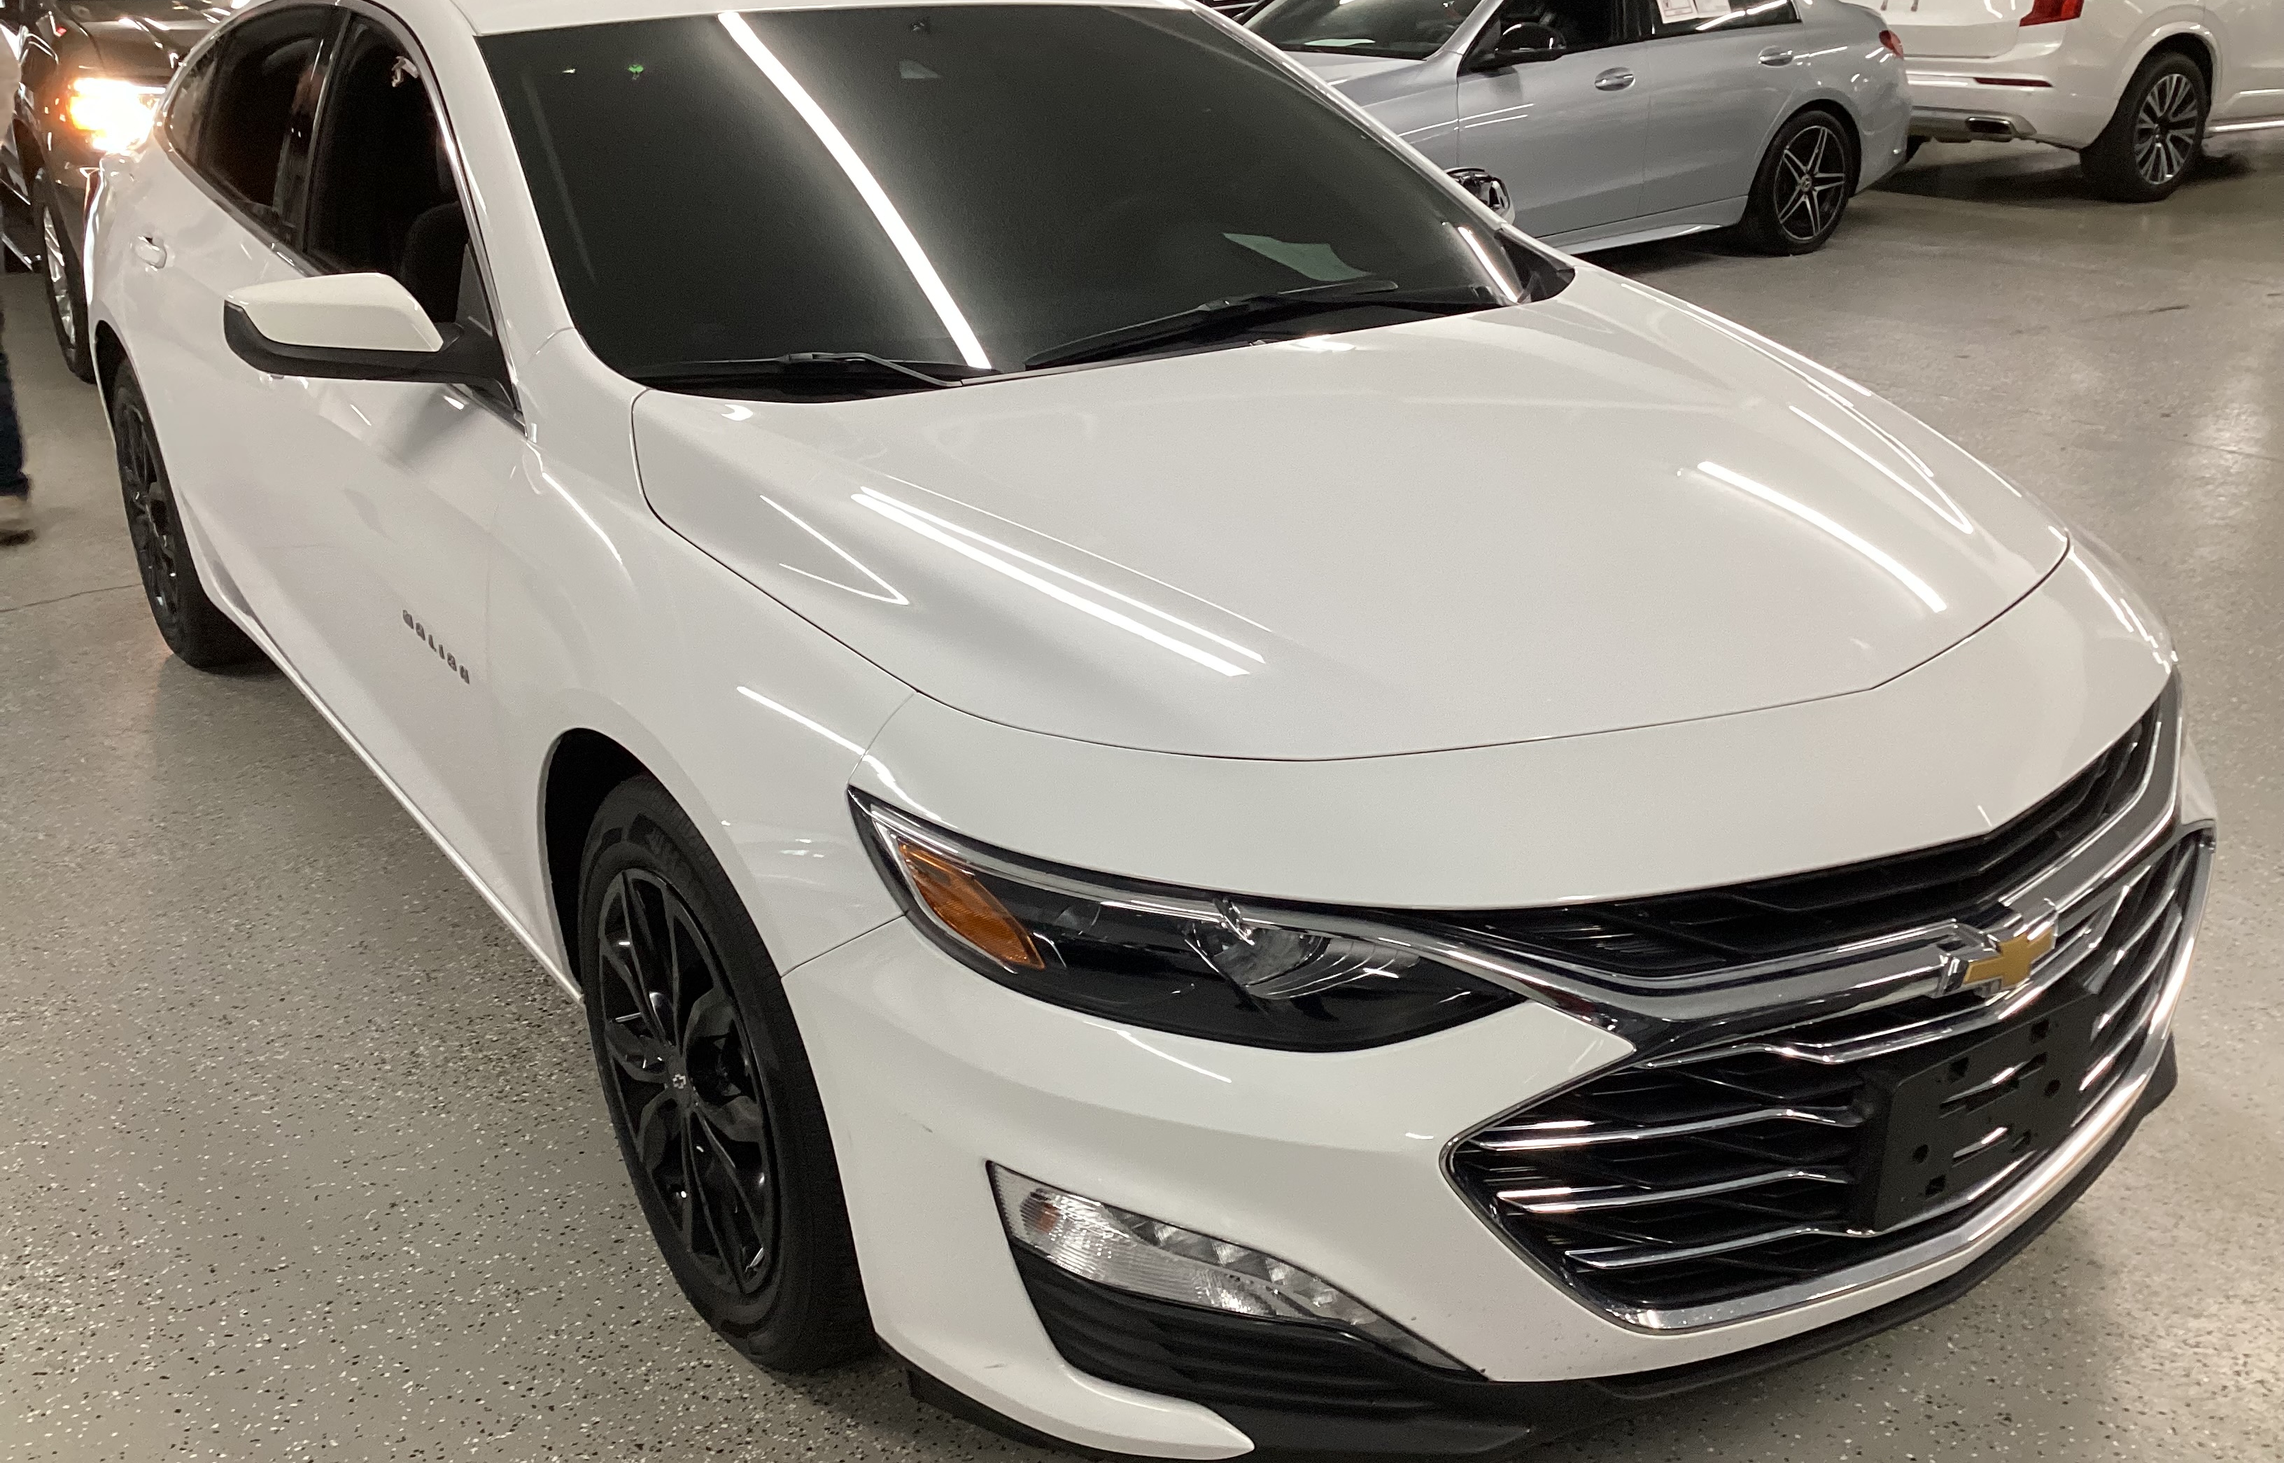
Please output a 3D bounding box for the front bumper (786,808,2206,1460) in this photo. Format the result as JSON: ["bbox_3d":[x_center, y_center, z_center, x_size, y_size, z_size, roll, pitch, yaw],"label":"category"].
[{"bbox_3d":[0.605,0.311,2.118,1.840,0.490,0.620,-14,25,-32],"label":"front bumper"}]

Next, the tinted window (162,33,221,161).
[{"bbox_3d":[-1.702,-1.144,3.647,0.060,0.210,0.380,14,9,-39],"label":"tinted window"}]

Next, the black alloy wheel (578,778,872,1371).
[{"bbox_3d":[-0.410,0.351,2.228,0.230,0.670,0.670,-14,25,-32],"label":"black alloy wheel"}]

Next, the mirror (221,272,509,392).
[{"bbox_3d":[-0.877,-0.446,2.287,0.250,0.140,0.180,-14,25,-32],"label":"mirror"}]

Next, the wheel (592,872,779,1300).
[{"bbox_3d":[-0.439,0.359,2.209,0.150,0.475,0.475,-14,25,-32],"label":"wheel"}]

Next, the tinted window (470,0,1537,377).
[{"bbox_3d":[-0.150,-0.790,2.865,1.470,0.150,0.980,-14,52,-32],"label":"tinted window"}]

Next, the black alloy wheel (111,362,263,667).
[{"bbox_3d":[-2.020,-0.497,4.395,0.230,0.670,0.670,-14,25,-32],"label":"black alloy wheel"}]

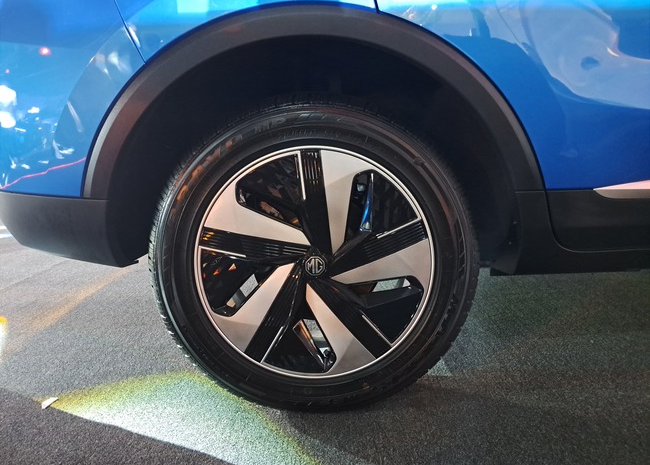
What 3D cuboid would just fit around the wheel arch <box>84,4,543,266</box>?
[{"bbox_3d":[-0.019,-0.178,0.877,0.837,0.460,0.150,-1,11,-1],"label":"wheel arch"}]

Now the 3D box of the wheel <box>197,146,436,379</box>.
[{"bbox_3d":[-0.021,0.051,0.959,0.466,0.466,0.180,-1,11,-1],"label":"wheel"}]

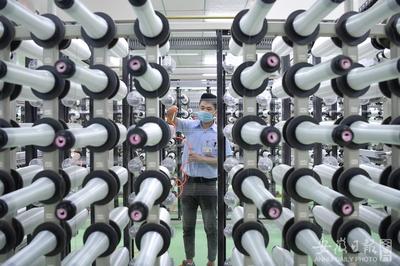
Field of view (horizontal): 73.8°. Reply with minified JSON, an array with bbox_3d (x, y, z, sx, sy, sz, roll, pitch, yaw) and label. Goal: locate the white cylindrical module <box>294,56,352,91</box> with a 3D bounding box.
[{"bbox_3d":[0.532,-0.260,1.151,0.112,0.112,0.377,0,2,1],"label":"white cylindrical module"}]

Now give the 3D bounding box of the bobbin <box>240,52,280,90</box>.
[{"bbox_3d":[0.264,-0.266,1.151,0.112,0.112,0.377,0,2,0],"label":"bobbin"}]

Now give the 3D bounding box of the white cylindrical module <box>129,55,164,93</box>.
[{"bbox_3d":[-0.238,-0.255,1.151,0.112,0.112,0.377,0,2,-1],"label":"white cylindrical module"}]

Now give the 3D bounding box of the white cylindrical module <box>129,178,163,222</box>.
[{"bbox_3d":[-0.235,0.291,1.151,0.112,0.112,0.377,0,2,-1],"label":"white cylindrical module"}]

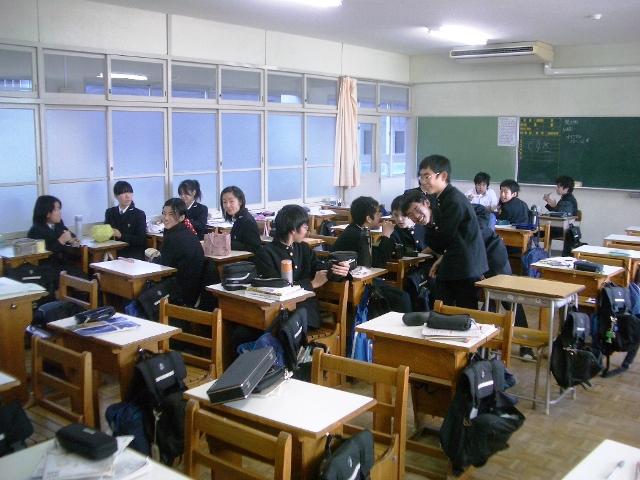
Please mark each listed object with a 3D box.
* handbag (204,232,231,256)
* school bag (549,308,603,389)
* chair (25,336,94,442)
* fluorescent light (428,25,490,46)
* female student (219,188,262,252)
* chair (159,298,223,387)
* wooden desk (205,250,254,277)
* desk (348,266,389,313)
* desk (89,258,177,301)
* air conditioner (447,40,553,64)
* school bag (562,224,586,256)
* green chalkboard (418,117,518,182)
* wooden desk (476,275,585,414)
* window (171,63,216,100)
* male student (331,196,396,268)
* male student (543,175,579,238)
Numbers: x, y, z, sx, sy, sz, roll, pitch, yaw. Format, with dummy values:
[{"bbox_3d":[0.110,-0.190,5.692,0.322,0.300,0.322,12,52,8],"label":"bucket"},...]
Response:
[{"bbox_3d":[-0.830,0.029,5.250,0.190,0.180,0.100,5,11,24],"label":"handbag"},{"bbox_3d":[1.585,0.667,4.016,0.275,0.435,0.180,-6,10,-29],"label":"school bag"},{"bbox_3d":[-1.286,0.882,2.851,0.450,0.768,0.430,6,11,35],"label":"chair"},{"bbox_3d":[1.650,-2.420,7.640,0.250,0.110,1.230,8,13,38],"label":"fluorescent light"},{"bbox_3d":[-0.740,0.224,5.420,0.650,1.270,0.460,-9,13,-43],"label":"female student"},{"bbox_3d":[-0.804,0.771,3.425,0.410,0.800,0.430,5,11,28],"label":"chair"},{"bbox_3d":[-0.879,0.474,5.391,0.600,0.765,0.378,8,12,40],"label":"wooden desk"},{"bbox_3d":[0.142,0.583,4.715,0.600,0.765,0.378,7,11,37],"label":"desk"},{"bbox_3d":[-1.397,0.567,4.899,0.630,0.739,0.352,7,12,40],"label":"desk"},{"bbox_3d":[2.477,-2.550,8.924,1.290,0.190,0.660,8,12,38],"label":"air conditioner"},{"bbox_3d":[3.082,0.045,7.811,0.180,0.440,0.320,10,13,44],"label":"school bag"},{"bbox_3d":[2.337,-1.474,10.496,1.780,1.030,0.050,8,13,38],"label":"green chalkboard"},{"bbox_3d":[1.343,0.659,4.200,0.600,0.765,0.378,8,12,41],"label":"wooden desk"},{"bbox_3d":[-1.446,-1.814,7.487,0.050,0.430,0.700,8,13,38],"label":"window"},{"bbox_3d":[0.400,0.309,4.980,0.660,1.270,0.480,3,10,12],"label":"male student"},{"bbox_3d":[3.057,-0.221,8.229,0.450,1.170,0.600,7,12,40],"label":"male student"}]

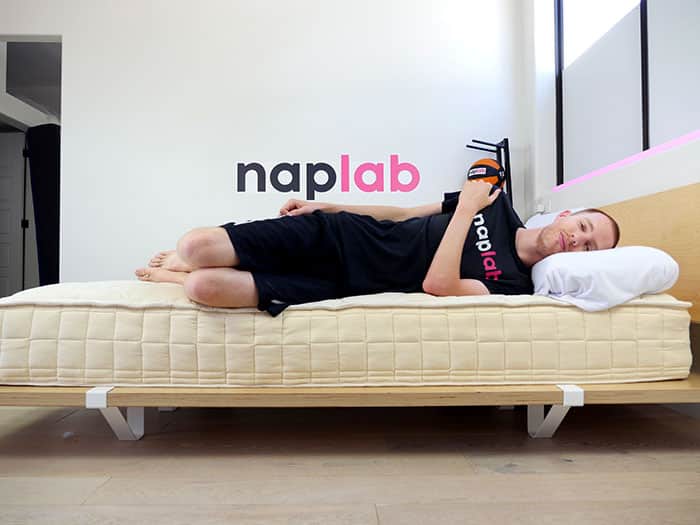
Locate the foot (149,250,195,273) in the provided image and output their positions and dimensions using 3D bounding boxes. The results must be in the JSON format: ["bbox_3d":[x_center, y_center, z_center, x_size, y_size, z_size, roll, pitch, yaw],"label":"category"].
[{"bbox_3d":[-0.645,-0.003,1.840,0.250,0.095,0.095,0,0,12],"label":"foot"}]

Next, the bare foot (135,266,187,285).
[{"bbox_3d":[-0.700,0.050,1.860,0.250,0.095,0.095,0,0,12],"label":"bare foot"}]

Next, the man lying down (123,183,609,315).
[{"bbox_3d":[0.000,-0.055,1.640,1.680,0.390,0.600,0,0,0],"label":"man lying down"}]

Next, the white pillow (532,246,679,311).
[{"bbox_3d":[0.720,0.037,1.650,0.430,0.170,0.630,0,-1,0],"label":"white pillow"}]

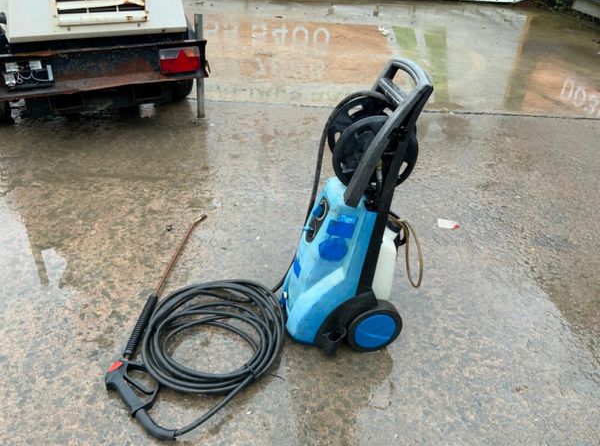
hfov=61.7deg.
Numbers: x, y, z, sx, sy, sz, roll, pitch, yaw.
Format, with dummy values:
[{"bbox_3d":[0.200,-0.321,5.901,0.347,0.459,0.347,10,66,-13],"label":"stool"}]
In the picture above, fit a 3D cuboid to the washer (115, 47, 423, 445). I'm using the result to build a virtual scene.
[{"bbox_3d":[-0.103,-0.108,1.632,0.990,0.920,1.140,-2,32,-9],"label":"washer"}]

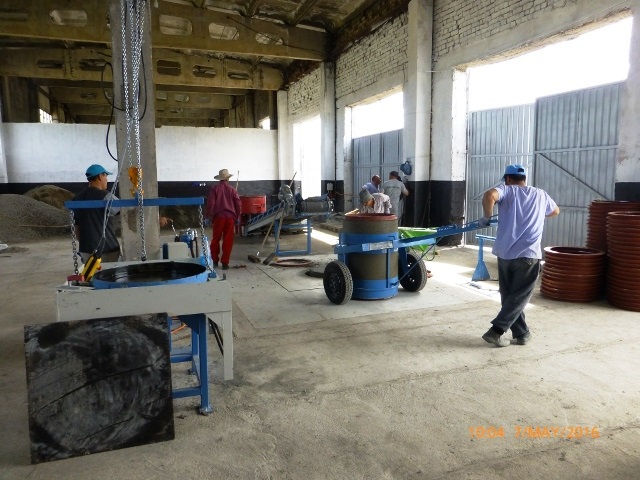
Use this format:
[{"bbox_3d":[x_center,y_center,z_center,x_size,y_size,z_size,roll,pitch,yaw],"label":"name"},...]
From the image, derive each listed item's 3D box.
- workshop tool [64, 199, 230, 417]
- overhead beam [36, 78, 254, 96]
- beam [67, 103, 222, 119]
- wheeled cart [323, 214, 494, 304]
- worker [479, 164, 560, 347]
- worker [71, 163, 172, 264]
[{"bbox_3d":[-1.355,0.428,3.330,1.050,1.460,0.720,-3,8,-15],"label":"workshop tool"},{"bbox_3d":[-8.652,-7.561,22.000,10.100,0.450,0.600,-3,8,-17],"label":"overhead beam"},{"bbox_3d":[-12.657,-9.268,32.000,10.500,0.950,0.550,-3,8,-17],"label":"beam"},{"bbox_3d":[1.043,0.233,5.540,1.270,1.170,2.350,-6,10,-32],"label":"wheeled cart"},{"bbox_3d":[1.987,0.111,4.420,0.720,1.700,0.580,-3,8,-16],"label":"worker"},{"bbox_3d":[-2.110,0.103,4.600,0.620,1.740,0.680,3,9,25],"label":"worker"}]

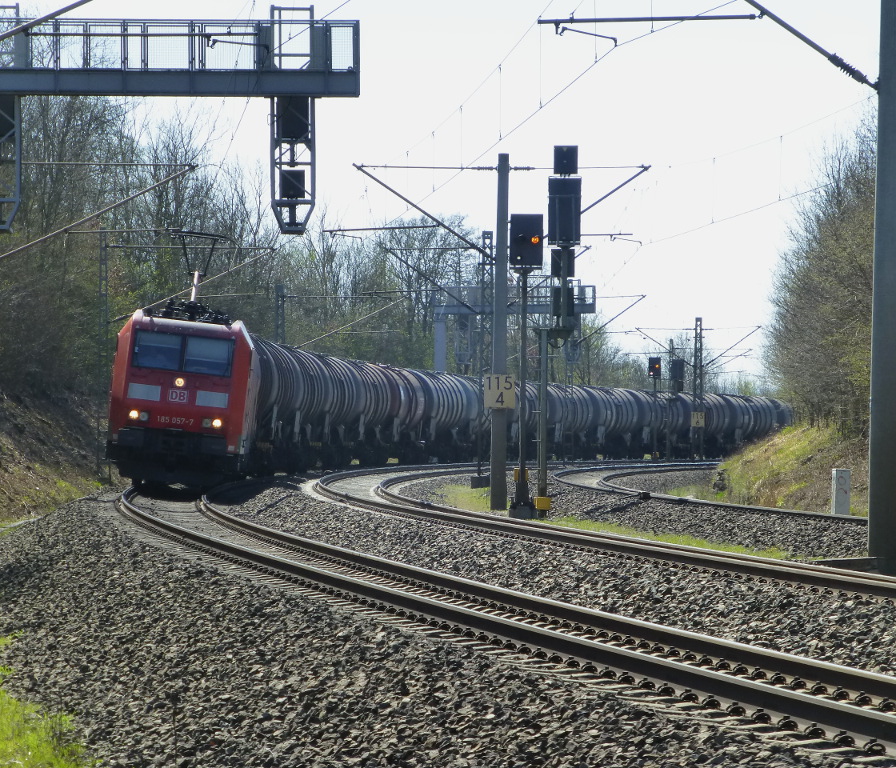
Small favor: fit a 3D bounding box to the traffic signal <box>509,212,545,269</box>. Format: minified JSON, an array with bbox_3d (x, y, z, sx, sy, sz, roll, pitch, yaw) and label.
[{"bbox_3d":[1.621,-2.924,113.500,0.670,1.130,0.400,1,0,-4],"label":"traffic signal"}]

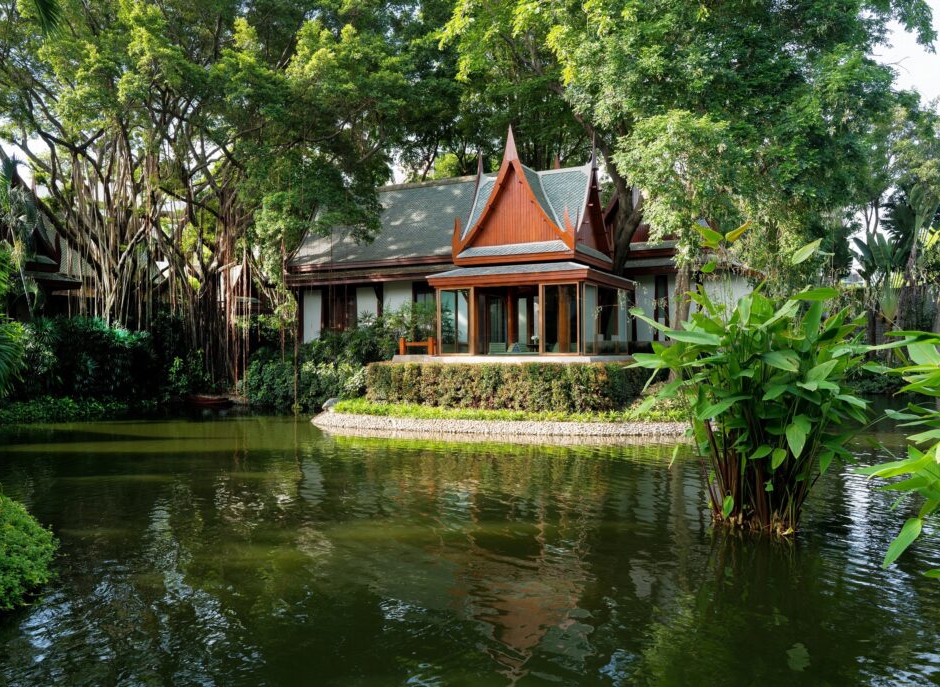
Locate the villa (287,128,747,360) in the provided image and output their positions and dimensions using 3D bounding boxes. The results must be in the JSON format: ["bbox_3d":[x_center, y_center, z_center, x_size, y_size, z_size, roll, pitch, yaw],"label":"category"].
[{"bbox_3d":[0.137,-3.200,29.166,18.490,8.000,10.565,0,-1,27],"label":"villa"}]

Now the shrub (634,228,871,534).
[{"bbox_3d":[3.300,0.394,8.395,2.750,3.500,2.500,0,-1,0],"label":"shrub"}]

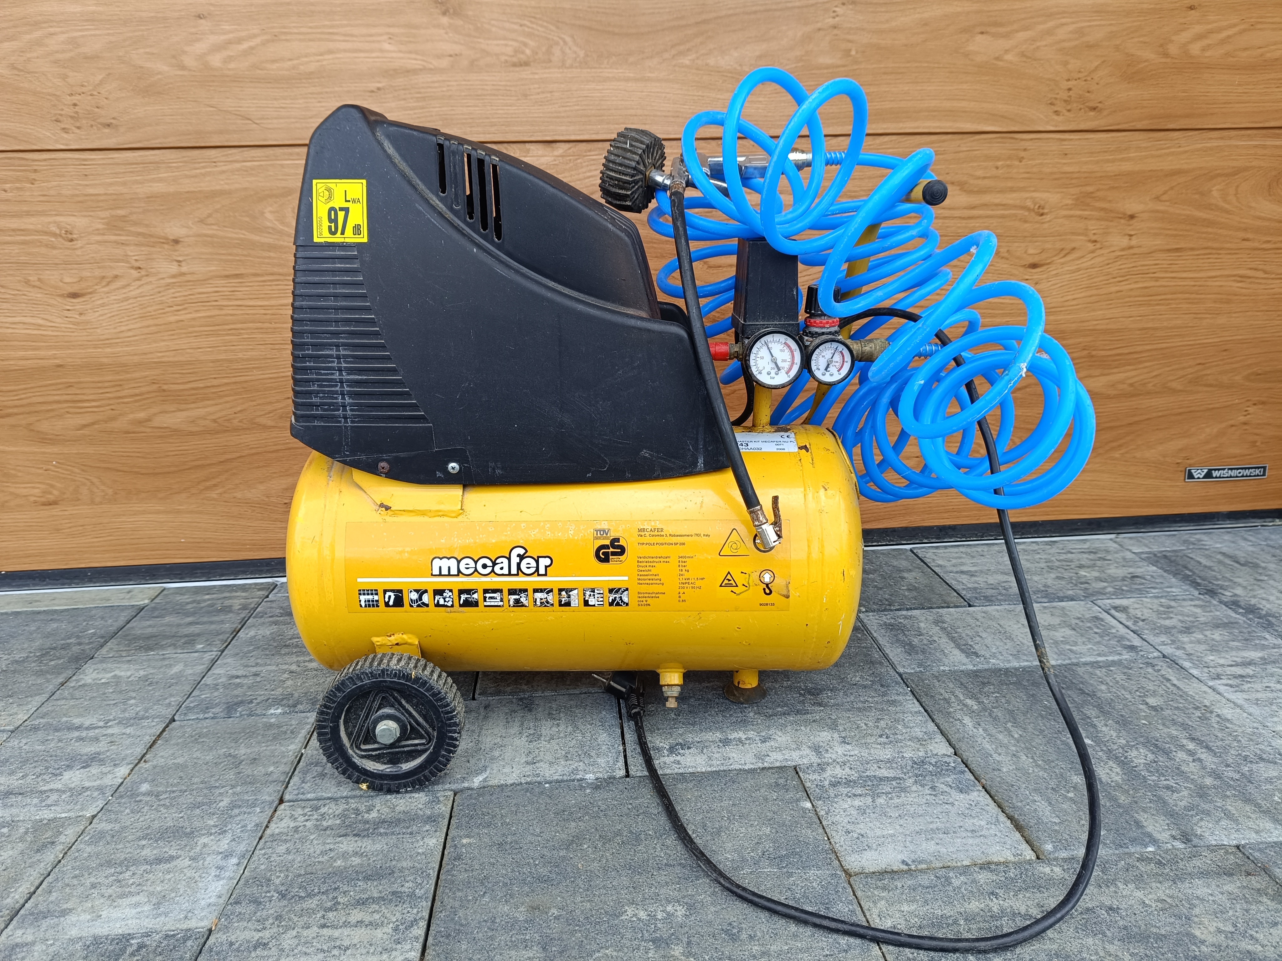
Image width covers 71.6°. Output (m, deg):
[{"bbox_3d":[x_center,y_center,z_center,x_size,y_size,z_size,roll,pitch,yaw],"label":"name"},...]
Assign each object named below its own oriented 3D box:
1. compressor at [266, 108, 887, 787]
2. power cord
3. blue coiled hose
[{"bbox_3d":[-0.051,-0.050,0.858,0.588,0.574,0.320,0,17,2],"label":"compressor"},{"bbox_3d":[0.180,0.070,0.766,0.440,0.390,0.455,-2,17,-4],"label":"power cord"},{"bbox_3d":[0.190,-0.161,0.816,0.365,0.400,0.300,0,17,2],"label":"blue coiled hose"}]

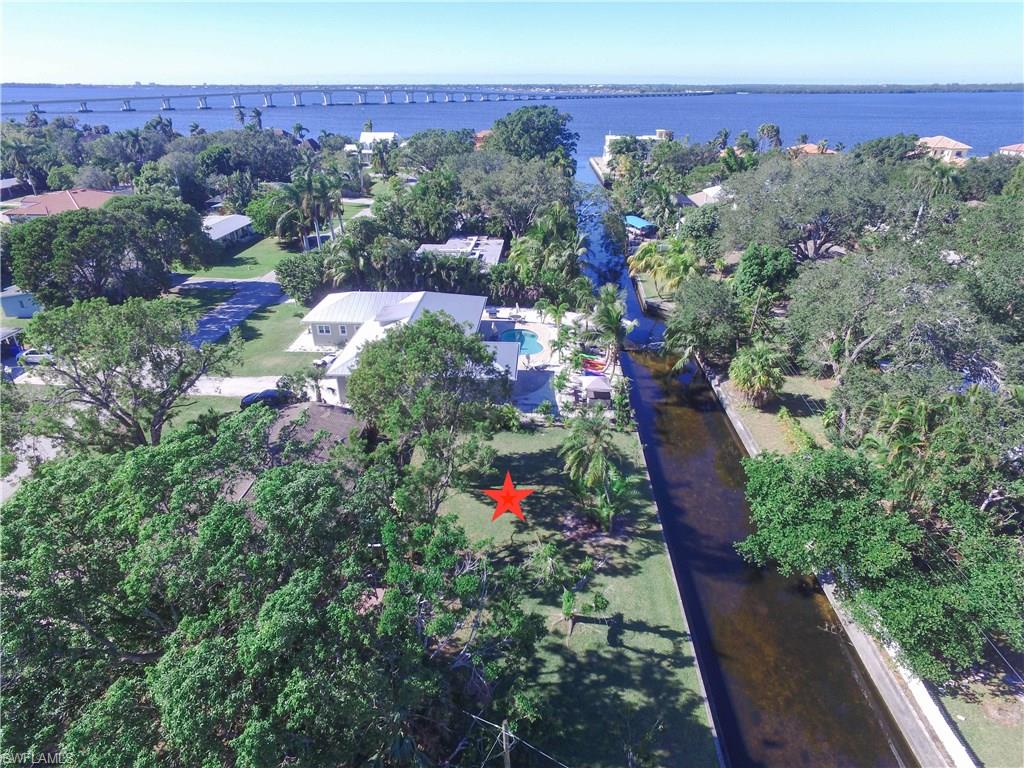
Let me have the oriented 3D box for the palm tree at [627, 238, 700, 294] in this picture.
[{"bbox_3d":[20.300,-15.507,80.707,8.900,7.700,8.400,1,27,3],"label":"palm tree"}]

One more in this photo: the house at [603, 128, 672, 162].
[{"bbox_3d":[47.500,-90.303,225.538,24.000,10.200,17.000,1,27,3],"label":"house"}]

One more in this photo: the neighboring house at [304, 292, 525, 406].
[{"bbox_3d":[-11.600,-5.677,64.149,23.800,4.700,23.000,0,27,0],"label":"neighboring house"}]

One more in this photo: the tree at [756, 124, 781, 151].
[{"bbox_3d":[87.000,-79.065,197.679,6.500,13.800,6.000,0,27,0],"label":"tree"}]

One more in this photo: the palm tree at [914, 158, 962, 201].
[{"bbox_3d":[75.600,-32.419,106.890,8.200,14.200,8.000,1,27,3],"label":"palm tree"}]

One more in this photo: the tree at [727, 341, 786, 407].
[{"bbox_3d":[22.200,-0.974,53.413,4.700,6.100,4.700,0,27,0],"label":"tree"}]

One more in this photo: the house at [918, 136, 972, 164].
[{"bbox_3d":[154.300,-84.207,214.614,18.500,9.200,15.000,1,27,3],"label":"house"}]

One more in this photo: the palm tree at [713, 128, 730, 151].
[{"bbox_3d":[72.000,-79.629,200.760,4.500,12.000,4.500,0,27,0],"label":"palm tree"}]

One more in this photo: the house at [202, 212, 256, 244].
[{"bbox_3d":[-55.500,-27.736,109.263,10.000,3.700,17.000,1,27,3],"label":"house"}]

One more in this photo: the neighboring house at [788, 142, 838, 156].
[{"bbox_3d":[115.500,-87.526,224.703,14.000,6.000,15.000,1,27,3],"label":"neighboring house"}]

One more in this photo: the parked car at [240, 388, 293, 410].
[{"bbox_3d":[-21.900,1.393,53.837,4.700,1.500,1.850,0,27,0],"label":"parked car"}]

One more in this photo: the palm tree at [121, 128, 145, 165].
[{"bbox_3d":[-121.800,-75.412,192.725,7.800,13.300,7.600,1,27,3],"label":"palm tree"}]

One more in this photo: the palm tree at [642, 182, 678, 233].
[{"bbox_3d":[28.400,-32.767,112.407,6.200,9.000,6.200,0,27,0],"label":"palm tree"}]

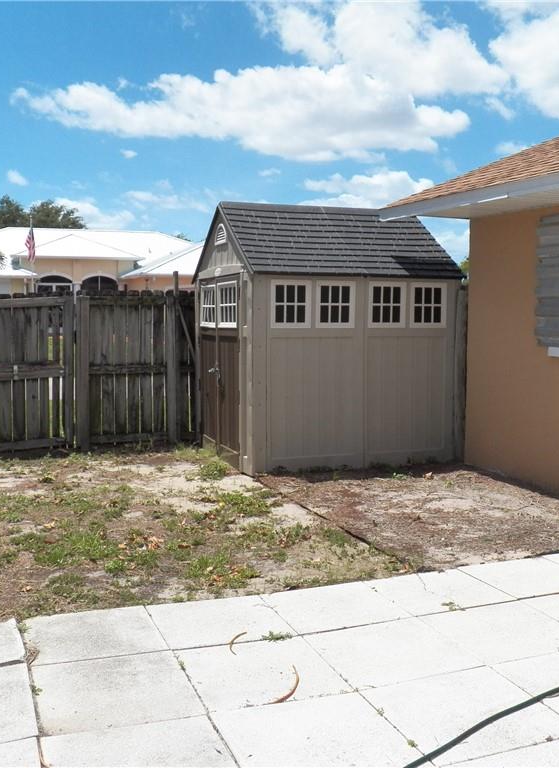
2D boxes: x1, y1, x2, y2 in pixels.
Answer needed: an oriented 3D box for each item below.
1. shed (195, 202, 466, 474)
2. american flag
[{"bbox_3d":[0.437,-0.566,8.940,2.233,2.658,2.201,-2,5,-20],"label":"shed"},{"bbox_3d":[-12.032,-6.668,40.000,0.500,1.720,0.300,-1,4,-9],"label":"american flag"}]

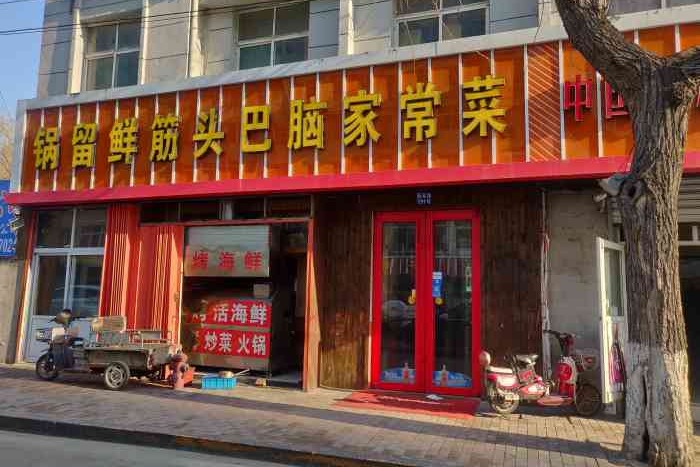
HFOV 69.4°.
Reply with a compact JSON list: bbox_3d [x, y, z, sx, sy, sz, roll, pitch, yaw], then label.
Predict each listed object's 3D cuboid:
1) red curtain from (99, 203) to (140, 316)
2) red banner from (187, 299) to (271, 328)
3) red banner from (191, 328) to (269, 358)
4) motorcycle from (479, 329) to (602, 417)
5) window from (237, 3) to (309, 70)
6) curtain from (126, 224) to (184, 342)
[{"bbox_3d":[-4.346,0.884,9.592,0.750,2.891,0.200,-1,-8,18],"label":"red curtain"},{"bbox_3d":[-2.157,1.409,8.941,1.685,0.464,0.040,-1,-8,18],"label":"red banner"},{"bbox_3d":[-2.128,1.903,8.865,1.648,0.482,0.040,-1,-8,18],"label":"red banner"},{"bbox_3d":[2.537,1.833,6.685,1.550,1.080,0.620,1,-7,1],"label":"motorcycle"},{"bbox_3d":[-1.429,-3.516,9.389,1.450,1.421,0.120,-1,-8,18],"label":"window"},{"bbox_3d":[-3.540,1.084,9.350,0.999,2.467,0.200,-1,-8,18],"label":"curtain"}]

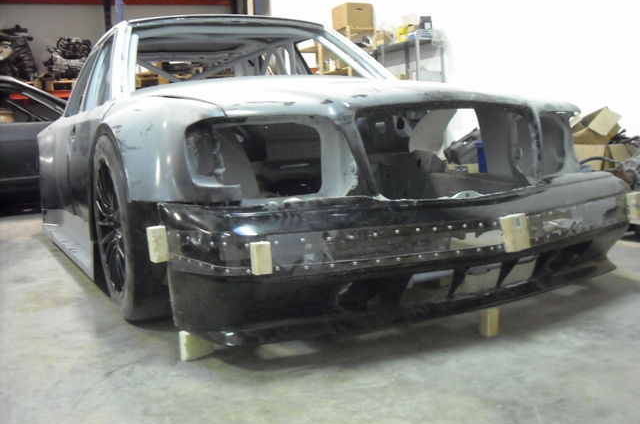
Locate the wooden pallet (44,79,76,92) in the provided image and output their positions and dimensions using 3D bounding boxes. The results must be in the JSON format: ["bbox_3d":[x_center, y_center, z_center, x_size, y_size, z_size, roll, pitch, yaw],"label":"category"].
[{"bbox_3d":[-3.300,-1.665,9.369,0.800,0.144,1.200,-3,5,-18],"label":"wooden pallet"}]

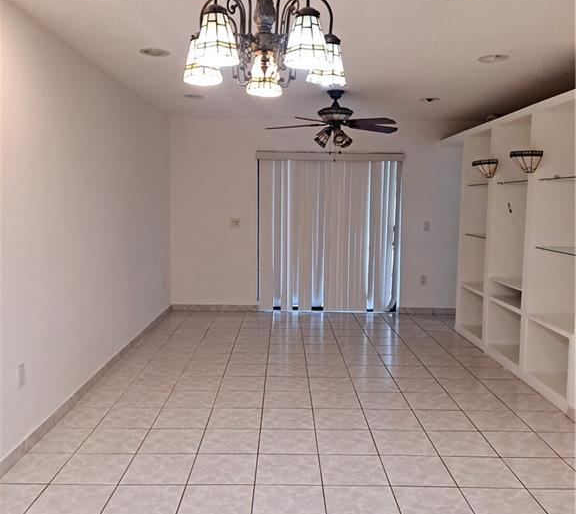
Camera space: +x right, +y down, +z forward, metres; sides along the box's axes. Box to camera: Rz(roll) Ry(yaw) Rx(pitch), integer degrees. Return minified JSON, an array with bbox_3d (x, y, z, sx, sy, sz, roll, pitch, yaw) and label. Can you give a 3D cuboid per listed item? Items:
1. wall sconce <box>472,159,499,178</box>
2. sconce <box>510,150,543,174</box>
[{"bbox_3d":[1.810,-0.816,5.146,0.178,0.158,0.290,1,6,0],"label":"wall sconce"},{"bbox_3d":[1.816,-0.728,4.298,0.178,0.158,0.290,1,6,0],"label":"sconce"}]

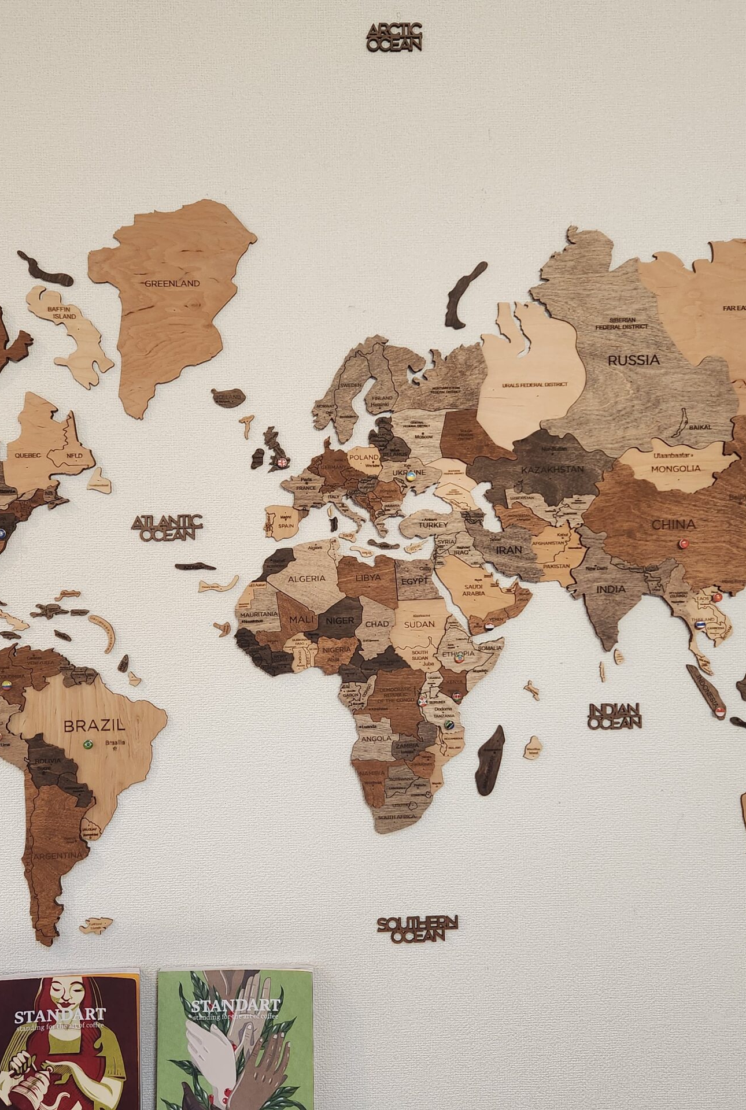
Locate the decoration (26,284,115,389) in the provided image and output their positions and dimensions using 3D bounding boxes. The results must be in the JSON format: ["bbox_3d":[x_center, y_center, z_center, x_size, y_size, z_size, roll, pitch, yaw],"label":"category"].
[{"bbox_3d":[-0.339,-0.244,1.107,0.098,0.115,0.007,-1,1,-2],"label":"decoration"}]

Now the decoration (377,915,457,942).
[{"bbox_3d":[0.051,0.430,1.133,0.092,0.033,0.006,-1,1,-2],"label":"decoration"}]

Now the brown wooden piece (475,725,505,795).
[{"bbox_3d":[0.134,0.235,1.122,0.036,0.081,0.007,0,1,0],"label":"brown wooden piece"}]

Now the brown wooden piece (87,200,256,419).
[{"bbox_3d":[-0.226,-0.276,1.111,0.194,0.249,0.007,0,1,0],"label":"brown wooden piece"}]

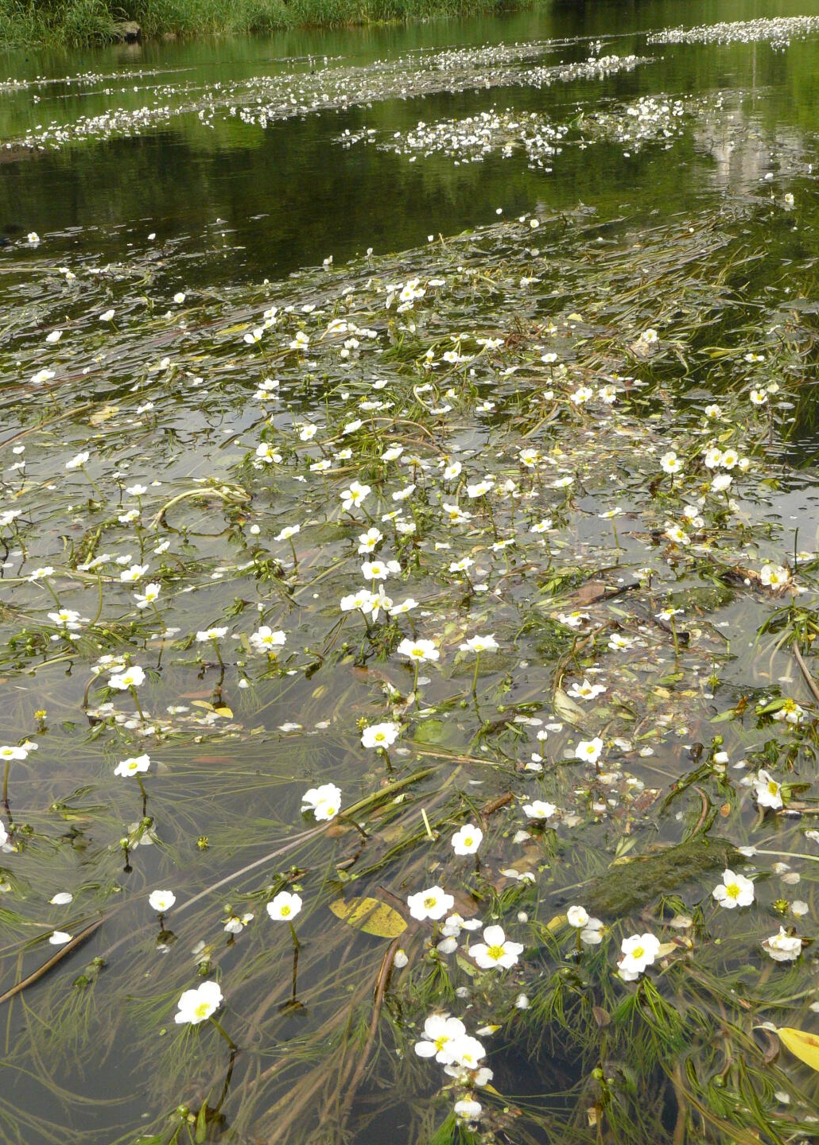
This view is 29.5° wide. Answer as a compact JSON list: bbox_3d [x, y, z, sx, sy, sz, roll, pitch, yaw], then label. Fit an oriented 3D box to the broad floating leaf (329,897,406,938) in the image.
[{"bbox_3d":[-0.025,0.219,0.989,0.029,0.005,0.056,-18,27,-34],"label":"broad floating leaf"}]

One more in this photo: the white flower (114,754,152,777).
[{"bbox_3d":[-0.188,0.133,1.061,0.026,0.006,0.026,-19,20,-12],"label":"white flower"}]

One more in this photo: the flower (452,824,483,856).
[{"bbox_3d":[0.038,0.177,1.033,0.021,0.007,0.021,-4,60,7],"label":"flower"}]

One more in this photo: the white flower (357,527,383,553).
[{"bbox_3d":[-0.036,-0.029,1.417,0.023,0.007,0.023,-11,52,15],"label":"white flower"}]

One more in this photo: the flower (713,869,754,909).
[{"bbox_3d":[0.203,0.198,0.971,0.027,0.009,0.027,-1,52,13],"label":"flower"}]

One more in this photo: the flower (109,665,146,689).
[{"bbox_3d":[-0.205,0.076,1.130,0.025,0.008,0.025,-20,25,-11],"label":"flower"}]

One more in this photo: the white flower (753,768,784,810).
[{"bbox_3d":[0.221,0.134,0.959,0.007,0.023,0.023,30,-1,-25],"label":"white flower"}]

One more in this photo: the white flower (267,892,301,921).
[{"bbox_3d":[-0.071,0.193,0.895,0.021,0.006,0.021,-9,28,5],"label":"white flower"}]

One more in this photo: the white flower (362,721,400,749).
[{"bbox_3d":[-0.019,0.107,1.021,0.024,0.008,0.024,-10,30,6],"label":"white flower"}]

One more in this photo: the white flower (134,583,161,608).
[{"bbox_3d":[-0.218,0.019,1.297,0.022,0.007,0.022,-34,40,-8],"label":"white flower"}]

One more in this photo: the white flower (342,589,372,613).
[{"bbox_3d":[-0.047,0.025,1.397,0.029,0.011,0.029,-19,28,4],"label":"white flower"}]

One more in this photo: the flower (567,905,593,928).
[{"bbox_3d":[0.096,0.194,0.877,0.013,0.010,0.013,0,22,6],"label":"flower"}]

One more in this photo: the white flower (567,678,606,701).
[{"bbox_3d":[0.142,0.094,1.247,0.031,0.012,0.031,0,24,7],"label":"white flower"}]

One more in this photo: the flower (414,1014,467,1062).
[{"bbox_3d":[0.018,0.253,0.845,0.030,0.010,0.030,-6,55,8],"label":"flower"}]

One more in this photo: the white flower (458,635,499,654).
[{"bbox_3d":[0.057,0.059,1.274,0.033,0.013,0.033,-6,22,4],"label":"white flower"}]

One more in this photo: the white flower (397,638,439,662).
[{"bbox_3d":[0.006,0.056,1.132,0.029,0.009,0.029,1,22,0],"label":"white flower"}]

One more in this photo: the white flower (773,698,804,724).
[{"bbox_3d":[0.261,0.095,1.069,0.020,0.012,0.020,1,21,14],"label":"white flower"}]

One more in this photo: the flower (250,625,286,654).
[{"bbox_3d":[-0.113,0.053,1.243,0.028,0.009,0.028,3,35,-5],"label":"flower"}]

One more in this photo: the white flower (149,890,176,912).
[{"bbox_3d":[-0.146,0.195,0.918,0.016,0.007,0.016,-7,22,-10],"label":"white flower"}]

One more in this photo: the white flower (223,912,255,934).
[{"bbox_3d":[-0.094,0.194,0.861,0.017,0.010,0.013,-7,20,-8],"label":"white flower"}]

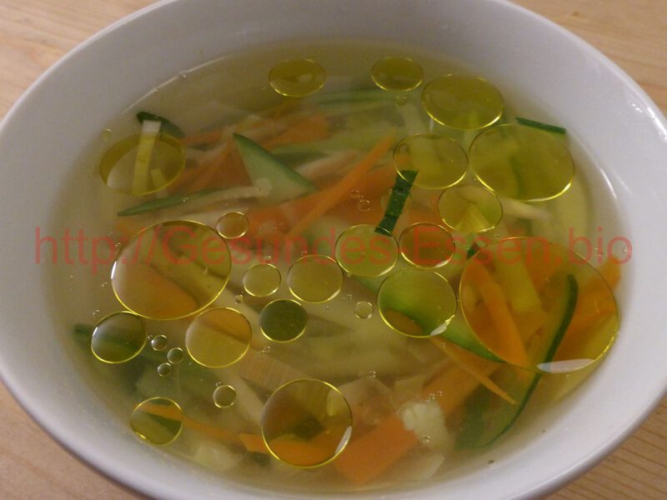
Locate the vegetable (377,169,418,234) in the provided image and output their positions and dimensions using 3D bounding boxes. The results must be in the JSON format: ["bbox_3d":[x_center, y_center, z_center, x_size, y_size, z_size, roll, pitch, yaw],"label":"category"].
[{"bbox_3d":[0.018,-0.014,0.168,0.005,0.002,0.025,17,56,13],"label":"vegetable"}]

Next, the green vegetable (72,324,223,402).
[{"bbox_3d":[-0.048,0.031,0.152,0.037,0.008,0.013,14,55,9],"label":"green vegetable"}]

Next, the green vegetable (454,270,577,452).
[{"bbox_3d":[0.047,0.028,0.153,0.015,0.010,0.052,32,60,20],"label":"green vegetable"}]

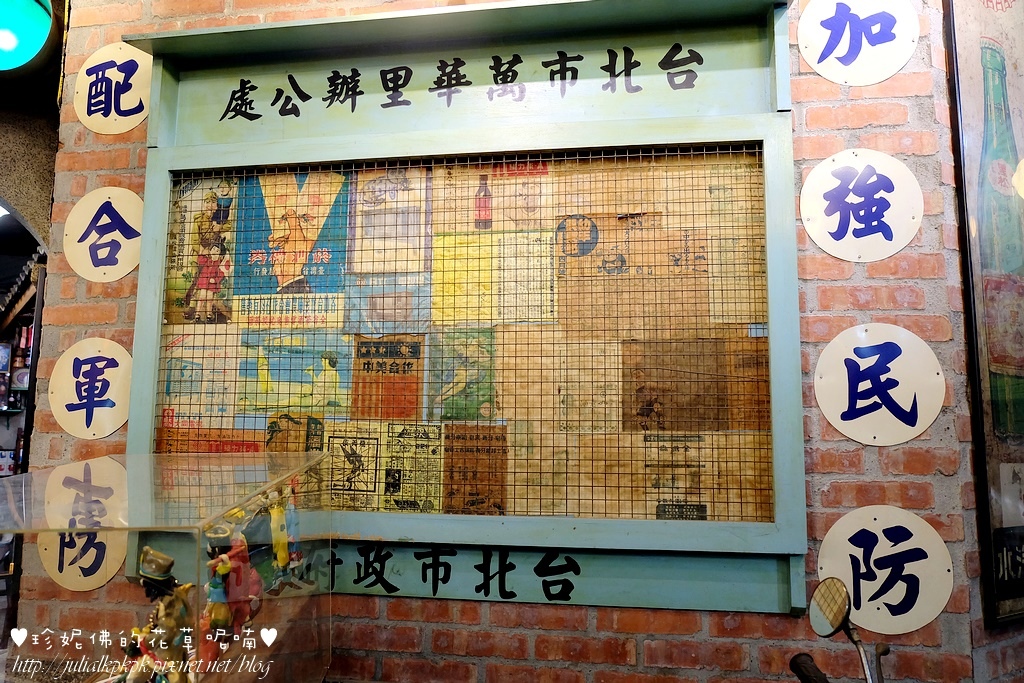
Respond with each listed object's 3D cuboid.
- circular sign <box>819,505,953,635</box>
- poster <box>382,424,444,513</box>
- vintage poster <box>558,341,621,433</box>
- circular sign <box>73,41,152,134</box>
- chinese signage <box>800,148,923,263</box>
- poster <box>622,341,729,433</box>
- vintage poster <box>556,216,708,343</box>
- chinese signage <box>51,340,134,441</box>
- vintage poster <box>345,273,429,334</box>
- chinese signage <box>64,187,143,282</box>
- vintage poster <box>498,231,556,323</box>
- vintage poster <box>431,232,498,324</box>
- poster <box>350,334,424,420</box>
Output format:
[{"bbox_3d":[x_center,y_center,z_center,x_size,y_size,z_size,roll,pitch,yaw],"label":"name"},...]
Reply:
[{"bbox_3d":[0.734,0.448,1.345,0.248,0.248,0.008,-1,-6,8],"label":"circular sign"},{"bbox_3d":[-0.220,0.280,1.513,0.135,0.195,0.010,-1,-7,8],"label":"poster"},{"bbox_3d":[0.159,0.092,1.410,0.126,0.189,0.008,-1,-6,8],"label":"vintage poster"},{"bbox_3d":[-1.015,-0.657,1.760,0.254,0.254,0.010,-1,-7,8],"label":"circular sign"},{"bbox_3d":[0.726,-0.284,1.421,0.241,0.241,0.008,-1,-6,8],"label":"chinese signage"},{"bbox_3d":[0.330,0.091,1.385,0.206,0.184,0.008,-1,-6,8],"label":"poster"},{"bbox_3d":[0.248,-0.136,1.420,0.320,0.258,0.008,-1,-6,8],"label":"vintage poster"},{"bbox_3d":[-0.981,0.108,1.614,0.239,0.239,0.010,-1,-6,8],"label":"chinese signage"},{"bbox_3d":[-0.280,-0.085,1.536,0.200,0.140,0.010,-1,-6,8],"label":"vintage poster"},{"bbox_3d":[-0.976,-0.261,1.652,0.237,0.237,0.010,-1,-6,8],"label":"chinese signage"},{"bbox_3d":[0.034,-0.145,1.527,0.130,0.209,0.010,-1,-7,8],"label":"vintage poster"},{"bbox_3d":[-0.110,-0.144,1.547,0.151,0.210,0.010,-1,-7,8],"label":"vintage poster"},{"bbox_3d":[-0.274,0.080,1.517,0.166,0.193,0.010,-1,-6,8],"label":"poster"}]

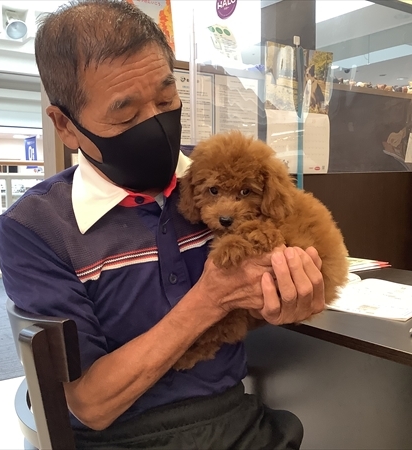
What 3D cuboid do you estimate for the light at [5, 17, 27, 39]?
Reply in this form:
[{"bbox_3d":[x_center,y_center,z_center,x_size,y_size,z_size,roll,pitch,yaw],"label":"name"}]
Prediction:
[{"bbox_3d":[-2.730,-2.830,7.700,0.290,0.280,0.280,-3,5,-27],"label":"light"}]

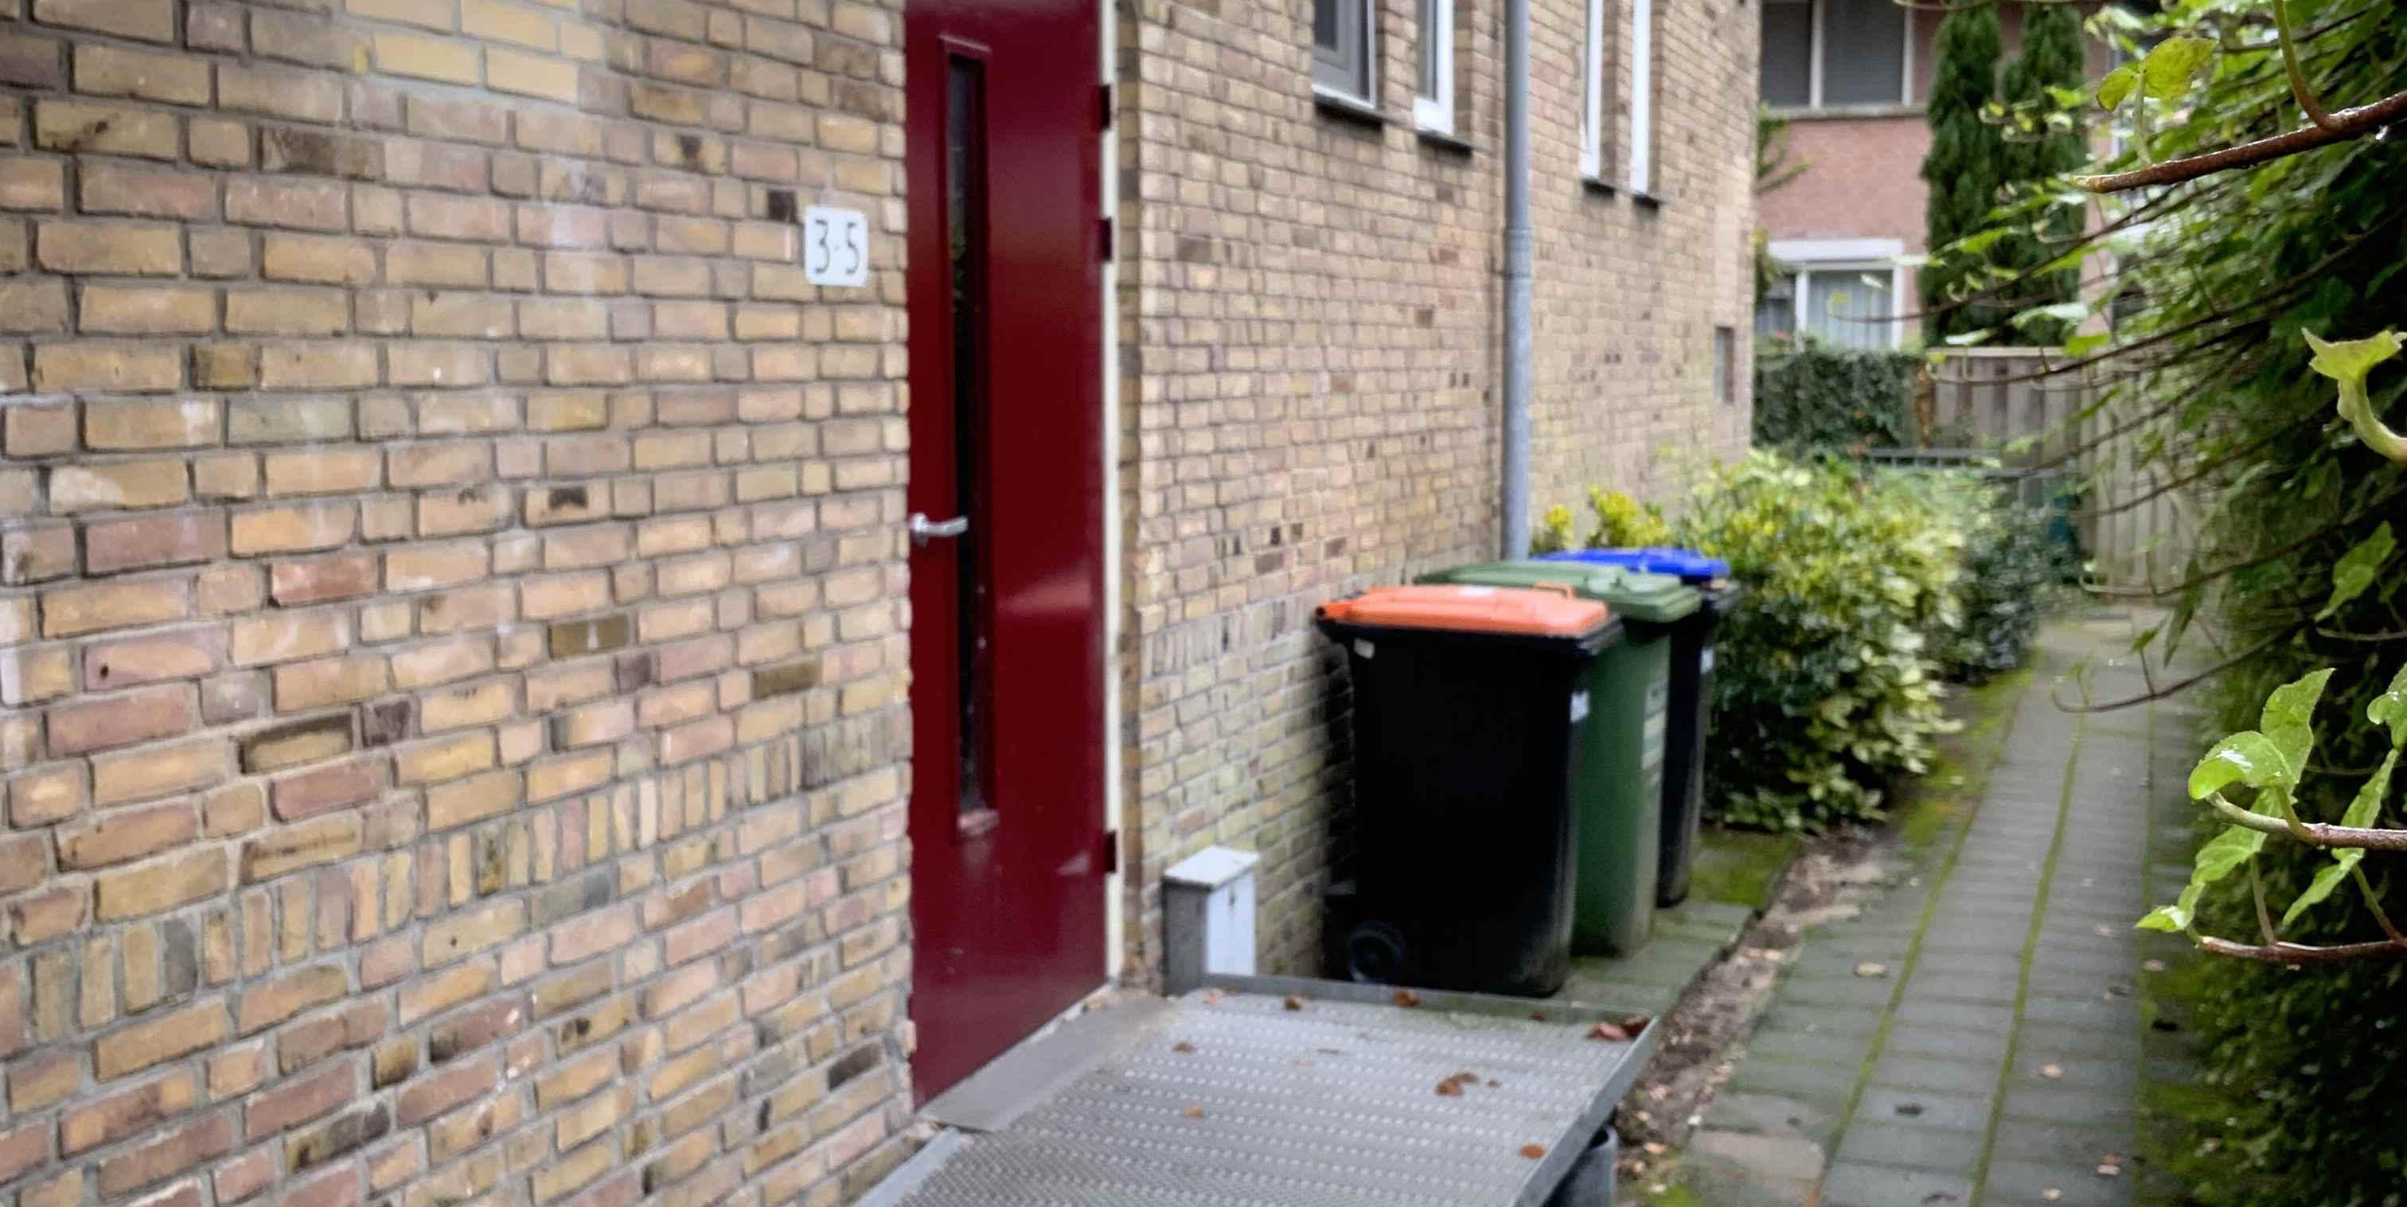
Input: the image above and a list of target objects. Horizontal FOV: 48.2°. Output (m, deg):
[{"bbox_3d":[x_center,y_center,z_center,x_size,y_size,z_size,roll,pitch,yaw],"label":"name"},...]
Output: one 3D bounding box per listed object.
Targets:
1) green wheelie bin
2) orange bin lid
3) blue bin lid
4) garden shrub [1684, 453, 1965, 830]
[{"bbox_3d":[0.978,0.405,7.554,0.740,1.045,0.580,2,6,20],"label":"green wheelie bin"},{"bbox_3d":[0.720,-0.005,7.035,0.700,0.105,0.550,2,6,20],"label":"orange bin lid"},{"bbox_3d":[1.196,-0.135,8.137,0.710,0.115,0.560,2,6,20],"label":"blue bin lid"},{"bbox_3d":[2.201,0.073,9.889,1.120,1.250,1.800,2,6,20],"label":"garden shrub"}]

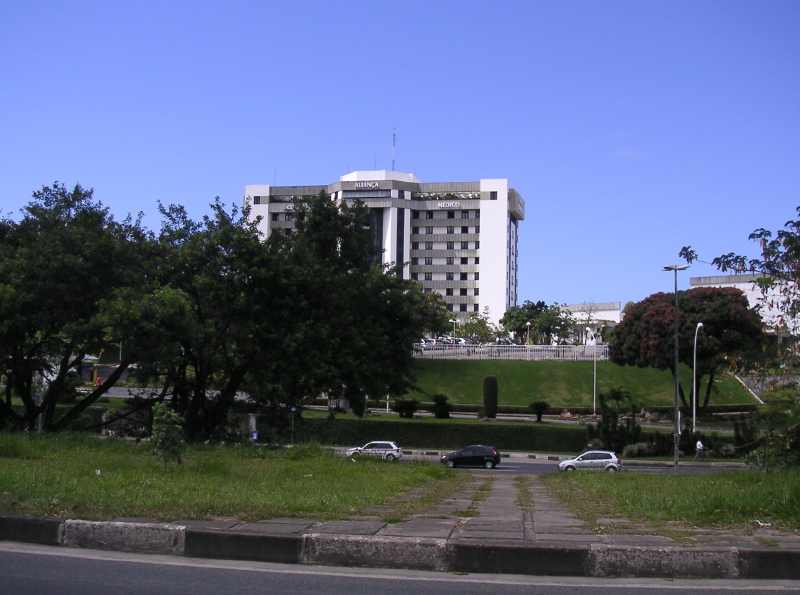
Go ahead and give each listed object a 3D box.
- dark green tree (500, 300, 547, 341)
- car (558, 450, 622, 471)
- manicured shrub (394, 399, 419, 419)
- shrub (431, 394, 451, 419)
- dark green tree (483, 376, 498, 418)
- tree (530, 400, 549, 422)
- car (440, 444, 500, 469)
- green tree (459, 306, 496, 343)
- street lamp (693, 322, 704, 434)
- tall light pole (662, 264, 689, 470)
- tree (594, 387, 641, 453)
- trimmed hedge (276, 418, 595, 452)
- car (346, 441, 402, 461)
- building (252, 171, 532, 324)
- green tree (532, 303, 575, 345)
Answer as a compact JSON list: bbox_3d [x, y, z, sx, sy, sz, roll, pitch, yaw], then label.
[{"bbox_3d":[17.239,3.560,119.000,6.421,6.282,6.100,1,-3,8],"label":"dark green tree"},{"bbox_3d":[11.820,10.139,52.736,3.880,1.460,1.660,0,-3,11],"label":"car"},{"bbox_3d":[0.583,9.916,76.500,2.000,1.650,2.000,1,-4,0],"label":"manicured shrub"},{"bbox_3d":[3.611,9.717,76.000,1.650,1.950,1.650,1,-4,0],"label":"shrub"},{"bbox_3d":[8.047,8.891,75.800,1.300,3.550,1.300,1,-4,0],"label":"dark green tree"},{"bbox_3d":[11.291,9.227,69.000,1.457,1.781,1.384,1,-3,9],"label":"tree"},{"bbox_3d":[4.557,10.181,54.837,3.820,1.470,1.660,0,-3,14],"label":"car"},{"bbox_3d":[10.818,3.978,119.000,5.304,5.444,5.039,1,-3,5],"label":"green tree"},{"bbox_3d":[25.035,6.752,71.500,0.950,9.200,0.300,3,-5,-20],"label":"street lamp"},{"bbox_3d":[16.511,4.427,51.000,1.500,12.400,0.800,1,-4,0],"label":"tall light pole"},{"bbox_3d":[15.691,8.801,61.500,3.318,4.761,3.153,0,-3,14],"label":"tree"},{"bbox_3d":[2.491,10.179,62.792,22.509,1.950,1.300,1,-3,8],"label":"trimmed hedge"},{"bbox_3d":[-1.872,11.264,62.600,3.850,1.420,1.650,0,-5,12],"label":"car"},{"bbox_3d":[-2.224,-9.066,189.256,57.000,34.300,25.000,0,-5,12],"label":"building"},{"bbox_3d":[21.067,3.843,117.000,5.400,6.000,5.400,1,-4,0],"label":"green tree"}]

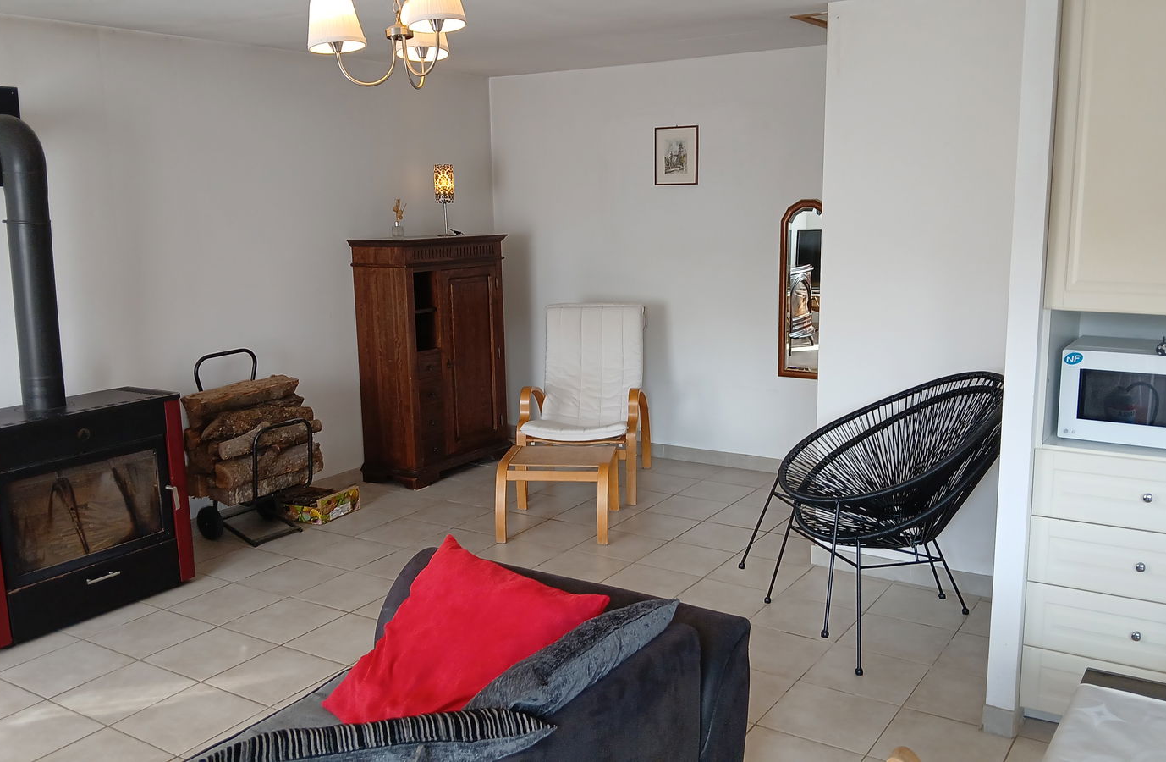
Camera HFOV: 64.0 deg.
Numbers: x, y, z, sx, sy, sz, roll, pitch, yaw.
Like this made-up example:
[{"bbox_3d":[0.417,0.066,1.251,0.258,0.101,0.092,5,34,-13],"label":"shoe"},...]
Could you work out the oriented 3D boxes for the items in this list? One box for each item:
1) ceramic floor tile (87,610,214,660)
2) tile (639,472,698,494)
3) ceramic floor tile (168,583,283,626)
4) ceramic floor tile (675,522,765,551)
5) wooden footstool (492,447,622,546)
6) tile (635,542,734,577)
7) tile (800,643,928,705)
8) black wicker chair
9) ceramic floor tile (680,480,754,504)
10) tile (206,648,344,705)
[{"bbox_3d":[-1.656,0.977,3.600,0.335,0.010,0.335,5,11,33],"label":"ceramic floor tile"},{"bbox_3d":[0.460,0.589,5.403,0.328,0.010,0.328,5,11,32],"label":"tile"},{"bbox_3d":[-1.422,0.886,3.735,0.328,0.010,0.328,5,11,31],"label":"ceramic floor tile"},{"bbox_3d":[0.659,0.758,4.486,0.335,0.010,0.335,5,11,33],"label":"ceramic floor tile"},{"bbox_3d":[-0.118,0.535,4.600,0.545,0.385,0.490,0,10,7],"label":"wooden footstool"},{"bbox_3d":[0.452,0.800,4.160,0.335,0.012,0.335,6,12,37],"label":"tile"},{"bbox_3d":[0.953,0.991,3.155,0.335,0.010,0.335,5,11,33],"label":"tile"},{"bbox_3d":[1.140,0.459,3.369,0.860,0.900,0.720,-4,10,-14],"label":"black wicker chair"},{"bbox_3d":[0.743,0.619,5.172,0.335,0.012,0.335,6,12,36],"label":"ceramic floor tile"},{"bbox_3d":[-1.064,1.024,3.238,0.335,0.010,0.335,5,11,33],"label":"tile"}]

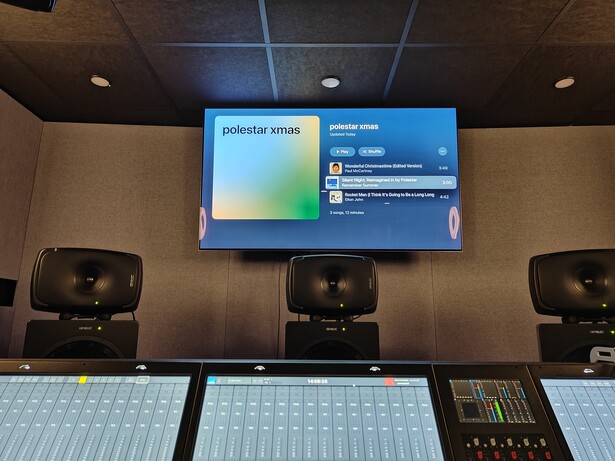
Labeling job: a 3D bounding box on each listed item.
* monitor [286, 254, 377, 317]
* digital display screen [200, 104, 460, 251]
[{"bbox_3d":[0.115,0.280,2.053,0.433,0.300,0.278,0,-12,0],"label":"monitor"},{"bbox_3d":[0.133,-0.292,2.427,1.450,0.822,0.050,0,-8,0],"label":"digital display screen"}]

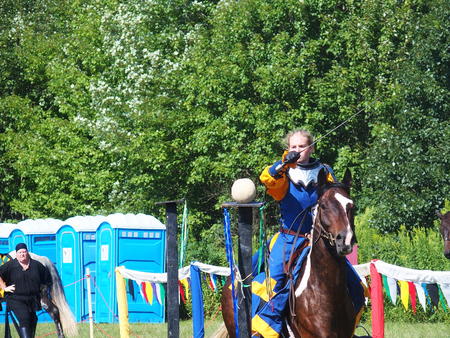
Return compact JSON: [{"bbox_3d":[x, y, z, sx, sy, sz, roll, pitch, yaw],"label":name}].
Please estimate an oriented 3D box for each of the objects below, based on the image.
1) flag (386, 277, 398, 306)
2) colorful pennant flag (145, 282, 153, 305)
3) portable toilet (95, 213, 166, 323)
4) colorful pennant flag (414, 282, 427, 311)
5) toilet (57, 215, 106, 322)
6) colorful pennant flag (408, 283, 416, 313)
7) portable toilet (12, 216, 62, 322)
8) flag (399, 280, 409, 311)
[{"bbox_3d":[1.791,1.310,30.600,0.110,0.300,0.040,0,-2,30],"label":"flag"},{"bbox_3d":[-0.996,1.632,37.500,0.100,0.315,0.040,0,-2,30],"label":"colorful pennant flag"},{"bbox_3d":[-1.965,2.086,60.000,1.160,2.300,1.110,1,-2,-23],"label":"portable toilet"},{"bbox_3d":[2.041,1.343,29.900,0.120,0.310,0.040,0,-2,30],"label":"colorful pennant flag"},{"bbox_3d":[-2.905,2.174,61.900,1.160,2.300,1.110,1,-2,-23],"label":"toilet"},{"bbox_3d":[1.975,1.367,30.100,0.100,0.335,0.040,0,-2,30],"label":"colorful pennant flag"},{"bbox_3d":[-4.052,2.273,63.700,1.160,2.300,1.110,1,-2,-23],"label":"portable toilet"},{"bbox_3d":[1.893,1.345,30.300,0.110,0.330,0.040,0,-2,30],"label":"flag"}]

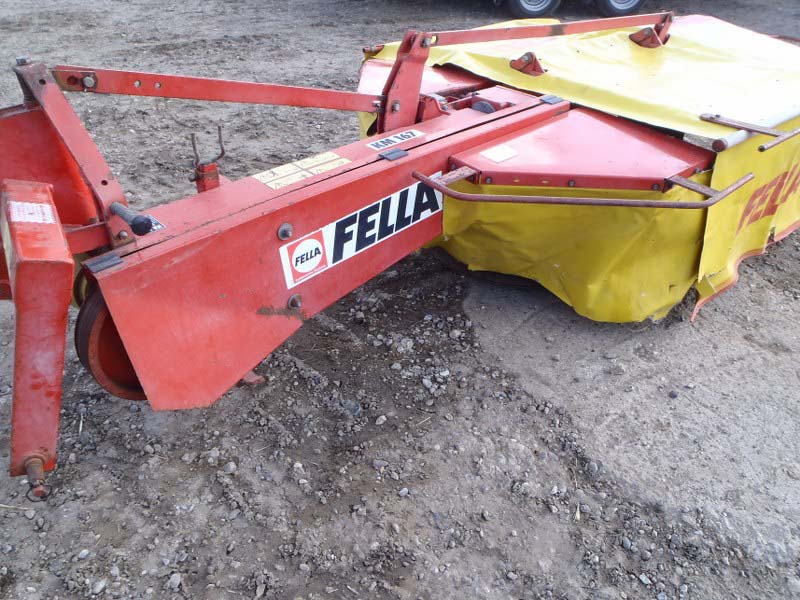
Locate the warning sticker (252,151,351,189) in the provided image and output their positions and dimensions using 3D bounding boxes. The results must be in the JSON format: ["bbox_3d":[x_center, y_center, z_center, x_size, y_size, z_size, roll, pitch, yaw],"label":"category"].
[{"bbox_3d":[-0.287,-0.389,1.931,0.280,0.005,0.121,-29,42,-34],"label":"warning sticker"}]

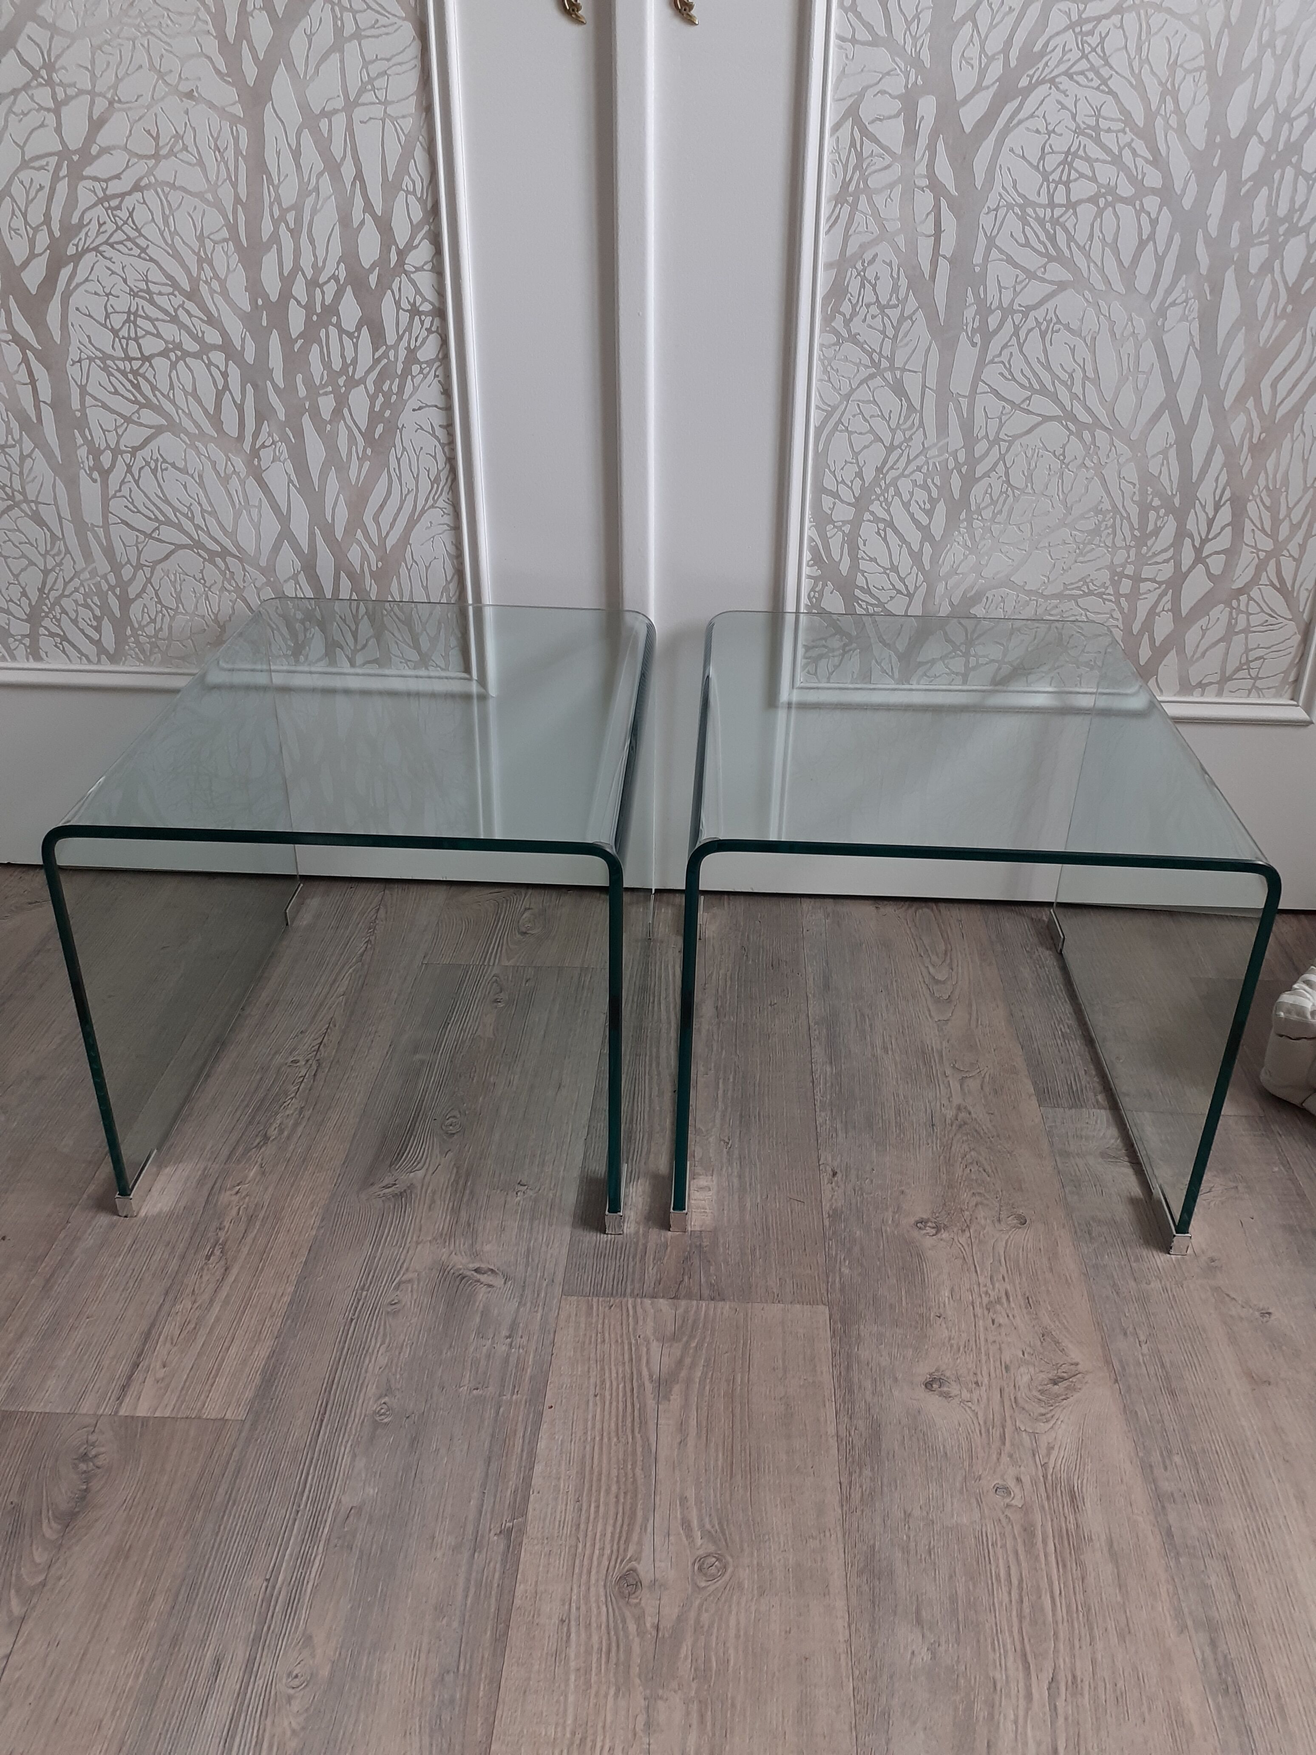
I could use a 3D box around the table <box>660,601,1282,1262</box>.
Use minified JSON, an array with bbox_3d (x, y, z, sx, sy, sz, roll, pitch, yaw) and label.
[{"bbox_3d":[0.276,0.018,1.457,0.480,0.419,0.597,2,29,2],"label":"table"}]

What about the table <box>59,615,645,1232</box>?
[{"bbox_3d":[-0.257,0.004,1.466,0.480,0.419,0.597,2,29,2],"label":"table"}]

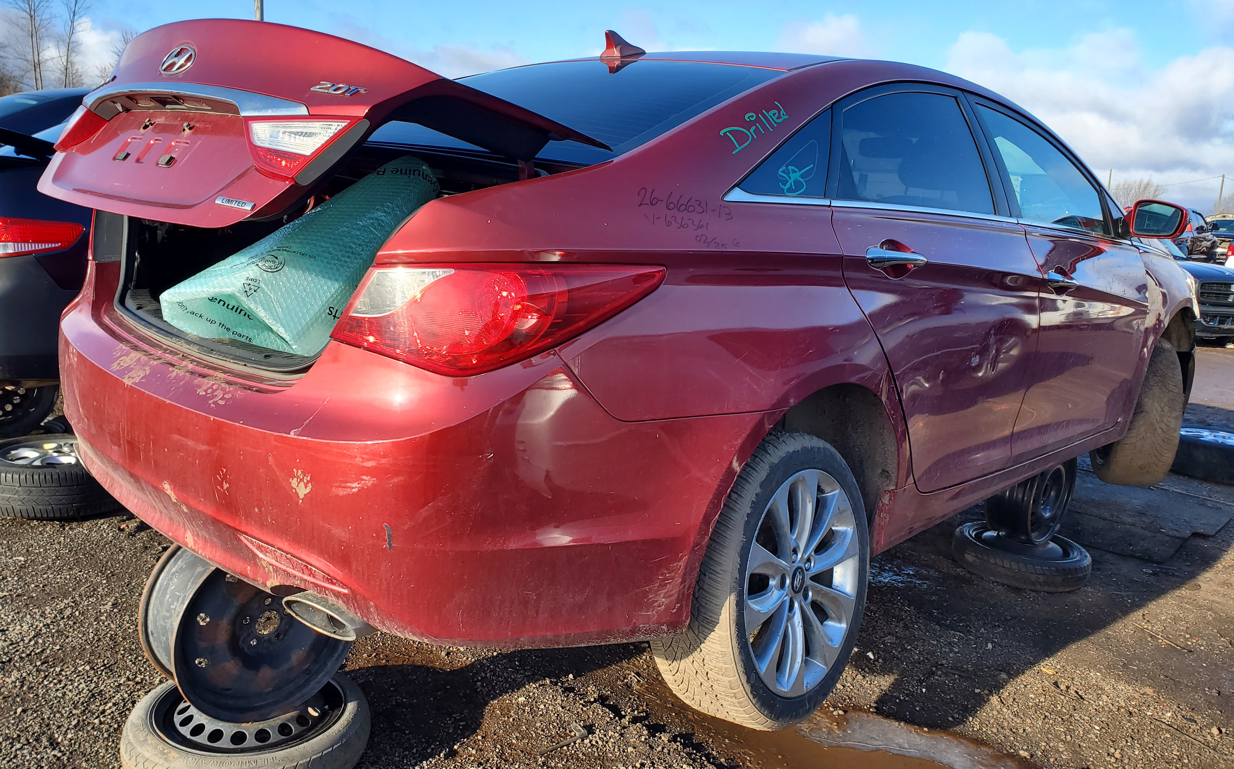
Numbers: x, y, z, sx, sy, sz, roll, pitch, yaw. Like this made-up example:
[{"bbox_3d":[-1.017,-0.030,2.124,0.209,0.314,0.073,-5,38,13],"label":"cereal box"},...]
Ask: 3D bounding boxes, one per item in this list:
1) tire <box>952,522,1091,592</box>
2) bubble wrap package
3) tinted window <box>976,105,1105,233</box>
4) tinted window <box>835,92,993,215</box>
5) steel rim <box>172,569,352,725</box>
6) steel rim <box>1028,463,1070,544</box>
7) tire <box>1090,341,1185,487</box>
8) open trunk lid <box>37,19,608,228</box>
[{"bbox_3d":[1.719,0.730,3.930,0.575,0.130,0.575,5,10,0],"label":"tire"},{"bbox_3d":[-0.637,-0.243,1.873,0.550,0.220,0.520,-26,22,-17],"label":"bubble wrap package"},{"bbox_3d":[1.390,-0.679,2.979,0.760,0.395,0.060,-7,-12,-45],"label":"tinted window"},{"bbox_3d":[0.723,-0.609,2.307,0.820,0.375,0.060,-7,-12,-45],"label":"tinted window"},{"bbox_3d":[-0.882,0.576,2.259,0.440,0.440,0.190,-6,11,-43],"label":"steel rim"},{"bbox_3d":[1.705,0.414,3.813,0.430,0.430,0.190,-4,10,-38],"label":"steel rim"},{"bbox_3d":[2.264,0.114,4.072,0.235,0.660,0.660,9,12,16],"label":"tire"},{"bbox_3d":[-0.680,-0.470,1.931,1.230,0.390,0.630,17,1,43],"label":"open trunk lid"}]

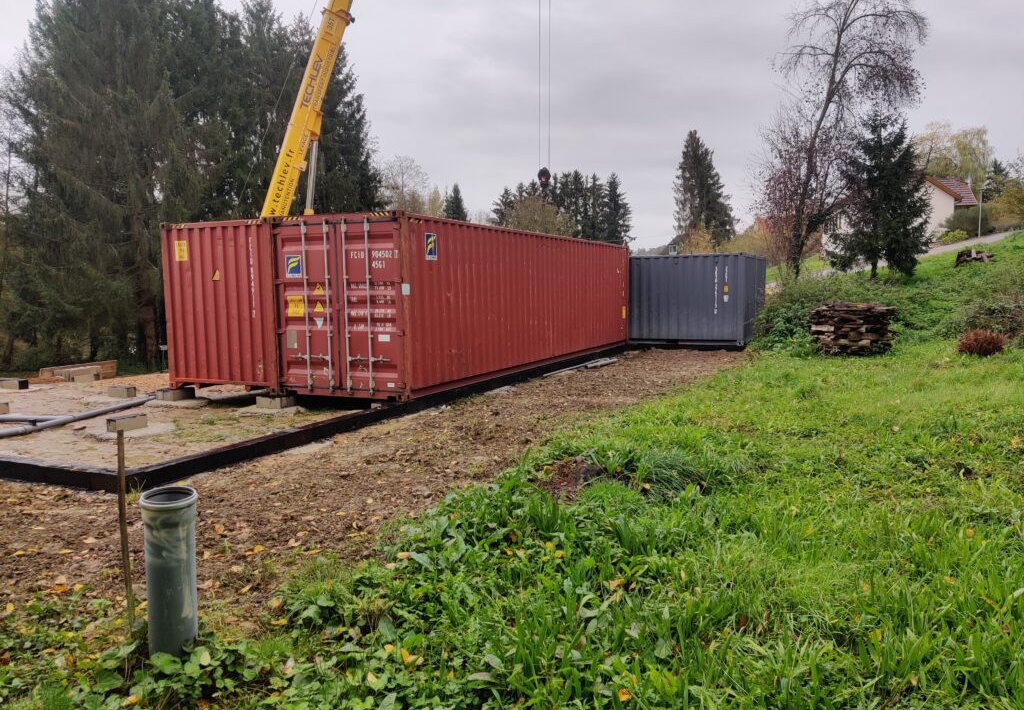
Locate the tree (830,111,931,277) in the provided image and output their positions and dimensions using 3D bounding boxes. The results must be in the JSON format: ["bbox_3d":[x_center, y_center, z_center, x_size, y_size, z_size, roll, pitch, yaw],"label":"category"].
[{"bbox_3d":[14.336,-6.224,31.276,3.800,6.400,3.600,-1,5,0],"label":"tree"}]

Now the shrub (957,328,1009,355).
[{"bbox_3d":[9.543,-0.254,16.200,1.030,0.520,0.850,-1,5,0],"label":"shrub"}]

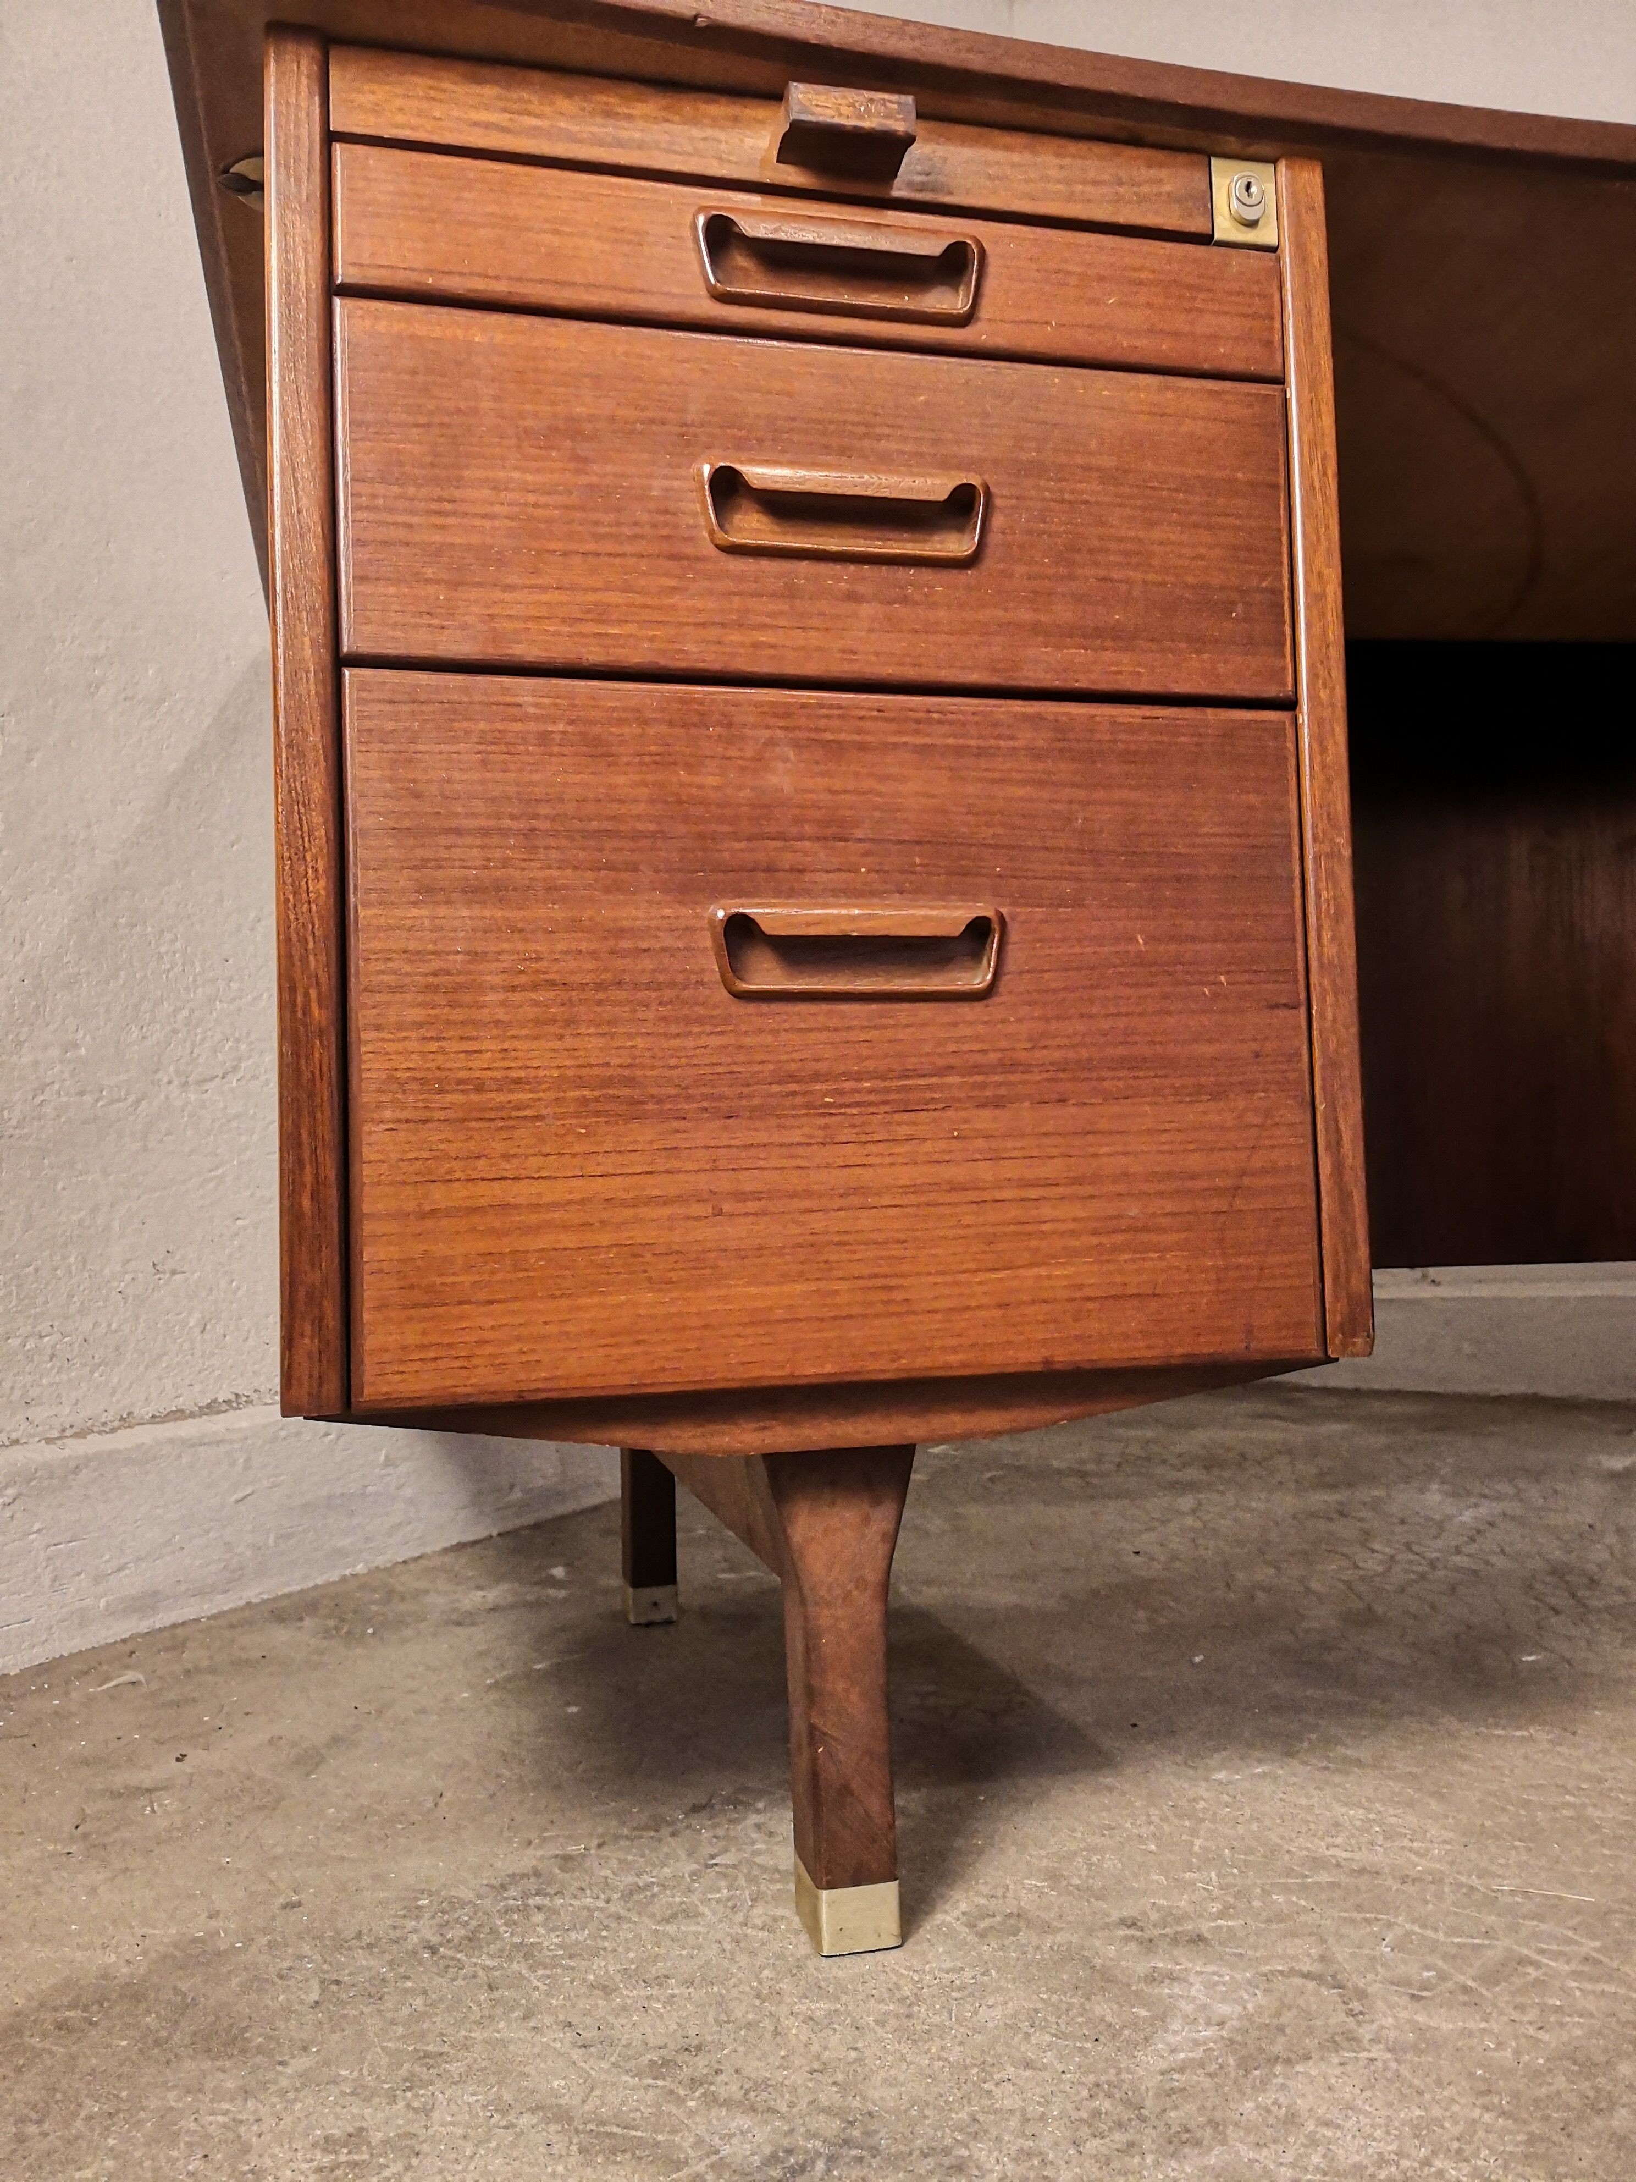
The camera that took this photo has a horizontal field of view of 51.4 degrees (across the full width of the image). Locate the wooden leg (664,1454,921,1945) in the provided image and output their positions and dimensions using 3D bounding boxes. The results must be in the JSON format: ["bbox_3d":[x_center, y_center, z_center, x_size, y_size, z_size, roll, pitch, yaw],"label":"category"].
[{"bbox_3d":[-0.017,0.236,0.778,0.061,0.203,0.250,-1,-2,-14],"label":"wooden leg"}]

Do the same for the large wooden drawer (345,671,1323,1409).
[{"bbox_3d":[-0.028,-0.012,0.827,0.371,0.259,0.400,-1,-2,-14],"label":"large wooden drawer"}]

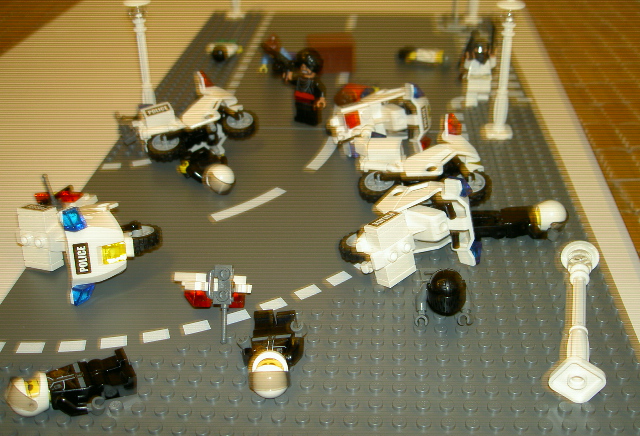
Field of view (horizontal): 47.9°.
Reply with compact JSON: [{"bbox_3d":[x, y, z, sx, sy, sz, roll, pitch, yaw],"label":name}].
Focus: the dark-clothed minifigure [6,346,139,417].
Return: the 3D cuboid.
[{"bbox_3d":[-0.084,0.055,0.241,0.043,0.014,0.021,-10,28,-21],"label":"dark-clothed minifigure"}]

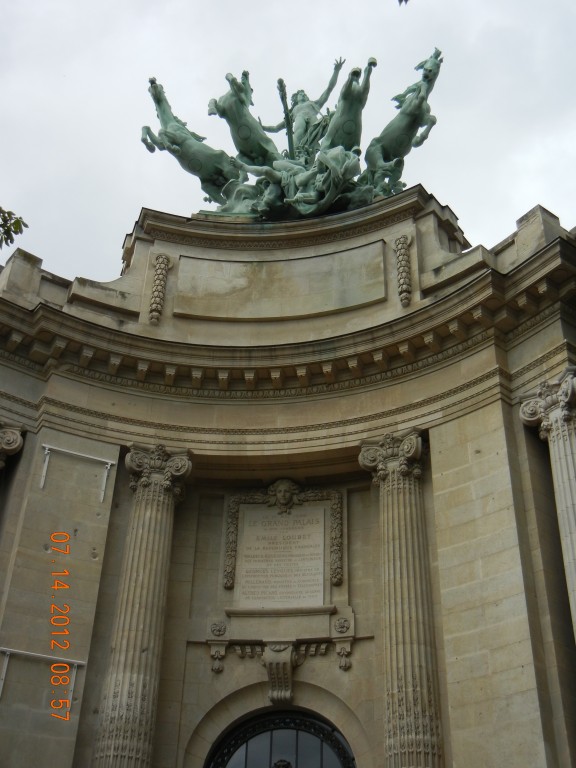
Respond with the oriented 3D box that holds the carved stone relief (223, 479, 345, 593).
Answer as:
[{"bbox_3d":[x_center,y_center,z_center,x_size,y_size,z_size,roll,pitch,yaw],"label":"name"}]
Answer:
[{"bbox_3d":[-0.085,3.887,25.945,3.039,3.035,0.480,-4,-37,8],"label":"carved stone relief"}]

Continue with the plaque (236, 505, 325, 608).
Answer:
[{"bbox_3d":[-0.129,4.431,25.847,2.164,2.849,0.120,-4,-37,8],"label":"plaque"}]

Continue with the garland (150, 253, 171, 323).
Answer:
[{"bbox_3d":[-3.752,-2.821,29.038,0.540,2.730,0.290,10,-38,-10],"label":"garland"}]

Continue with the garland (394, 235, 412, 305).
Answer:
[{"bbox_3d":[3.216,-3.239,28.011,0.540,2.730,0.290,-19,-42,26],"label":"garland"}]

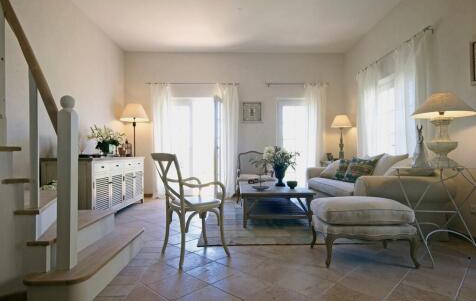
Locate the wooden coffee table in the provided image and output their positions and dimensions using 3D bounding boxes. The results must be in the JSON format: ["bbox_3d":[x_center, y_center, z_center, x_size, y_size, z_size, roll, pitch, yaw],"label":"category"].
[{"bbox_3d":[0.503,0.753,4.120,0.960,0.440,1.340,0,0,0],"label":"wooden coffee table"}]

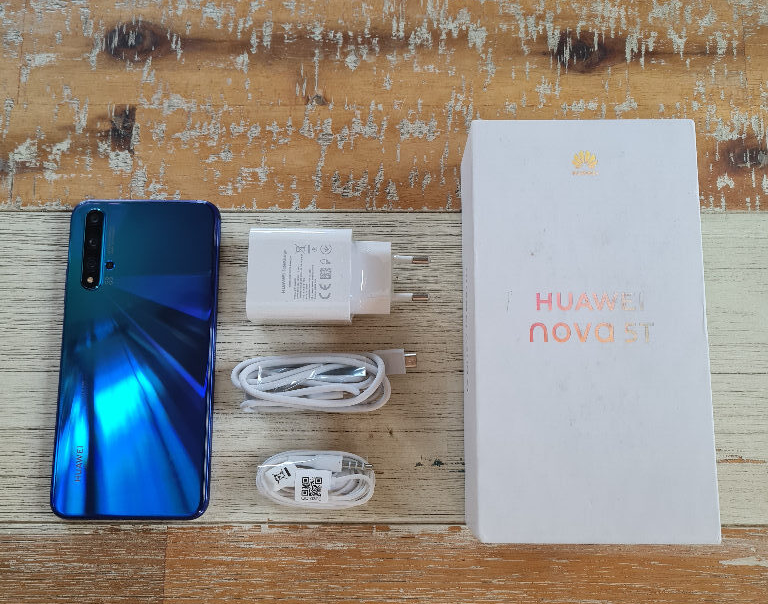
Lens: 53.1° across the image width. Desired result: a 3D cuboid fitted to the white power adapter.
[{"bbox_3d":[-0.022,-0.013,0.366,0.086,0.028,0.045,0,80,1],"label":"white power adapter"}]

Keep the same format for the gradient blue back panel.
[{"bbox_3d":[-0.118,0.025,0.371,0.074,0.008,0.154,0,80,1],"label":"gradient blue back panel"}]

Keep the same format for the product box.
[{"bbox_3d":[0.086,0.013,0.346,0.095,0.056,0.176,0,80,1],"label":"product box"}]

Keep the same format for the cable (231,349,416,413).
[{"bbox_3d":[-0.028,0.037,0.364,0.088,0.016,0.029,-1,80,1],"label":"cable"}]

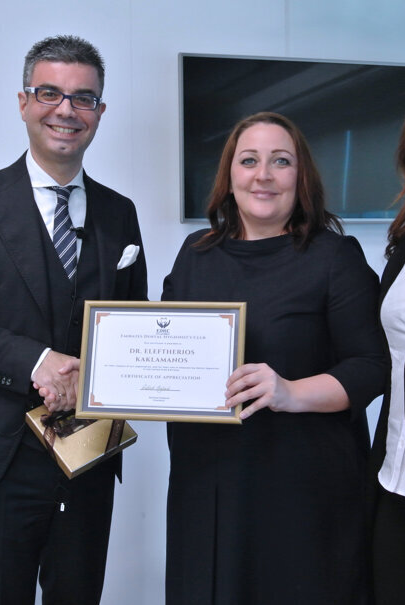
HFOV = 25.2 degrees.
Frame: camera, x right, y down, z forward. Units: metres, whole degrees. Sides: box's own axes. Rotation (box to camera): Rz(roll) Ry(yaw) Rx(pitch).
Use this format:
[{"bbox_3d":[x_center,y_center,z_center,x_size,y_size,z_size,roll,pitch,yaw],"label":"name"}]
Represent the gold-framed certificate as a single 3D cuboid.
[{"bbox_3d":[-0.075,0.110,1.694,0.311,0.226,0.018,1,-13,9],"label":"gold-framed certificate"}]

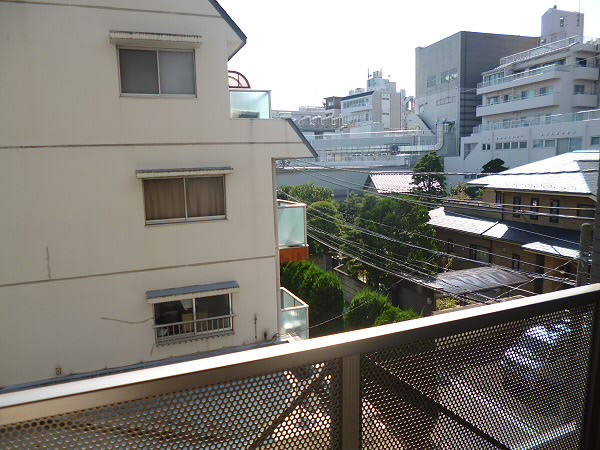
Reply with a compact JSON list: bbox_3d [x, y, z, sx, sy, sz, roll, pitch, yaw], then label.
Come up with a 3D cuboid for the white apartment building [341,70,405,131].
[{"bbox_3d":[16.133,-20.765,91.599,9.200,21.440,12.000,-6,9,-29],"label":"white apartment building"}]

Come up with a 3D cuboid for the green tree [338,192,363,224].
[{"bbox_3d":[3.860,0.409,31.356,2.600,5.710,2.600,-1,8,7],"label":"green tree"}]

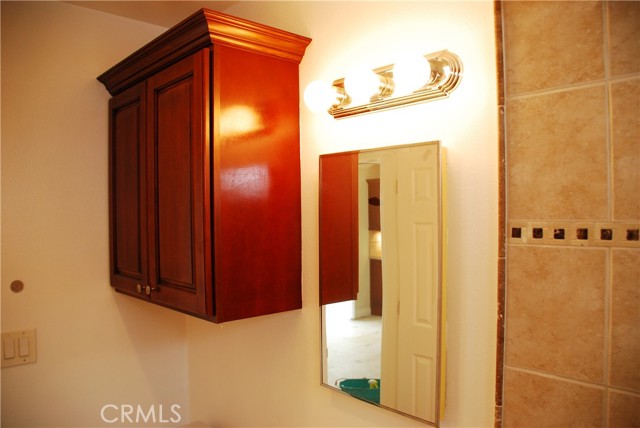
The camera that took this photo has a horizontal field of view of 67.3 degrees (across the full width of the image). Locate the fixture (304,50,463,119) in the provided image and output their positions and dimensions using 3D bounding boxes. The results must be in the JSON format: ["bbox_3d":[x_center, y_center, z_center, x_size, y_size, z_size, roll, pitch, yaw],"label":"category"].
[{"bbox_3d":[0.129,-0.322,1.185,0.120,0.116,0.446,-1,1,-43],"label":"fixture"}]

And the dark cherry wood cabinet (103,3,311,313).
[{"bbox_3d":[-0.435,-0.113,1.611,0.370,0.818,0.819,-1,1,-43],"label":"dark cherry wood cabinet"}]

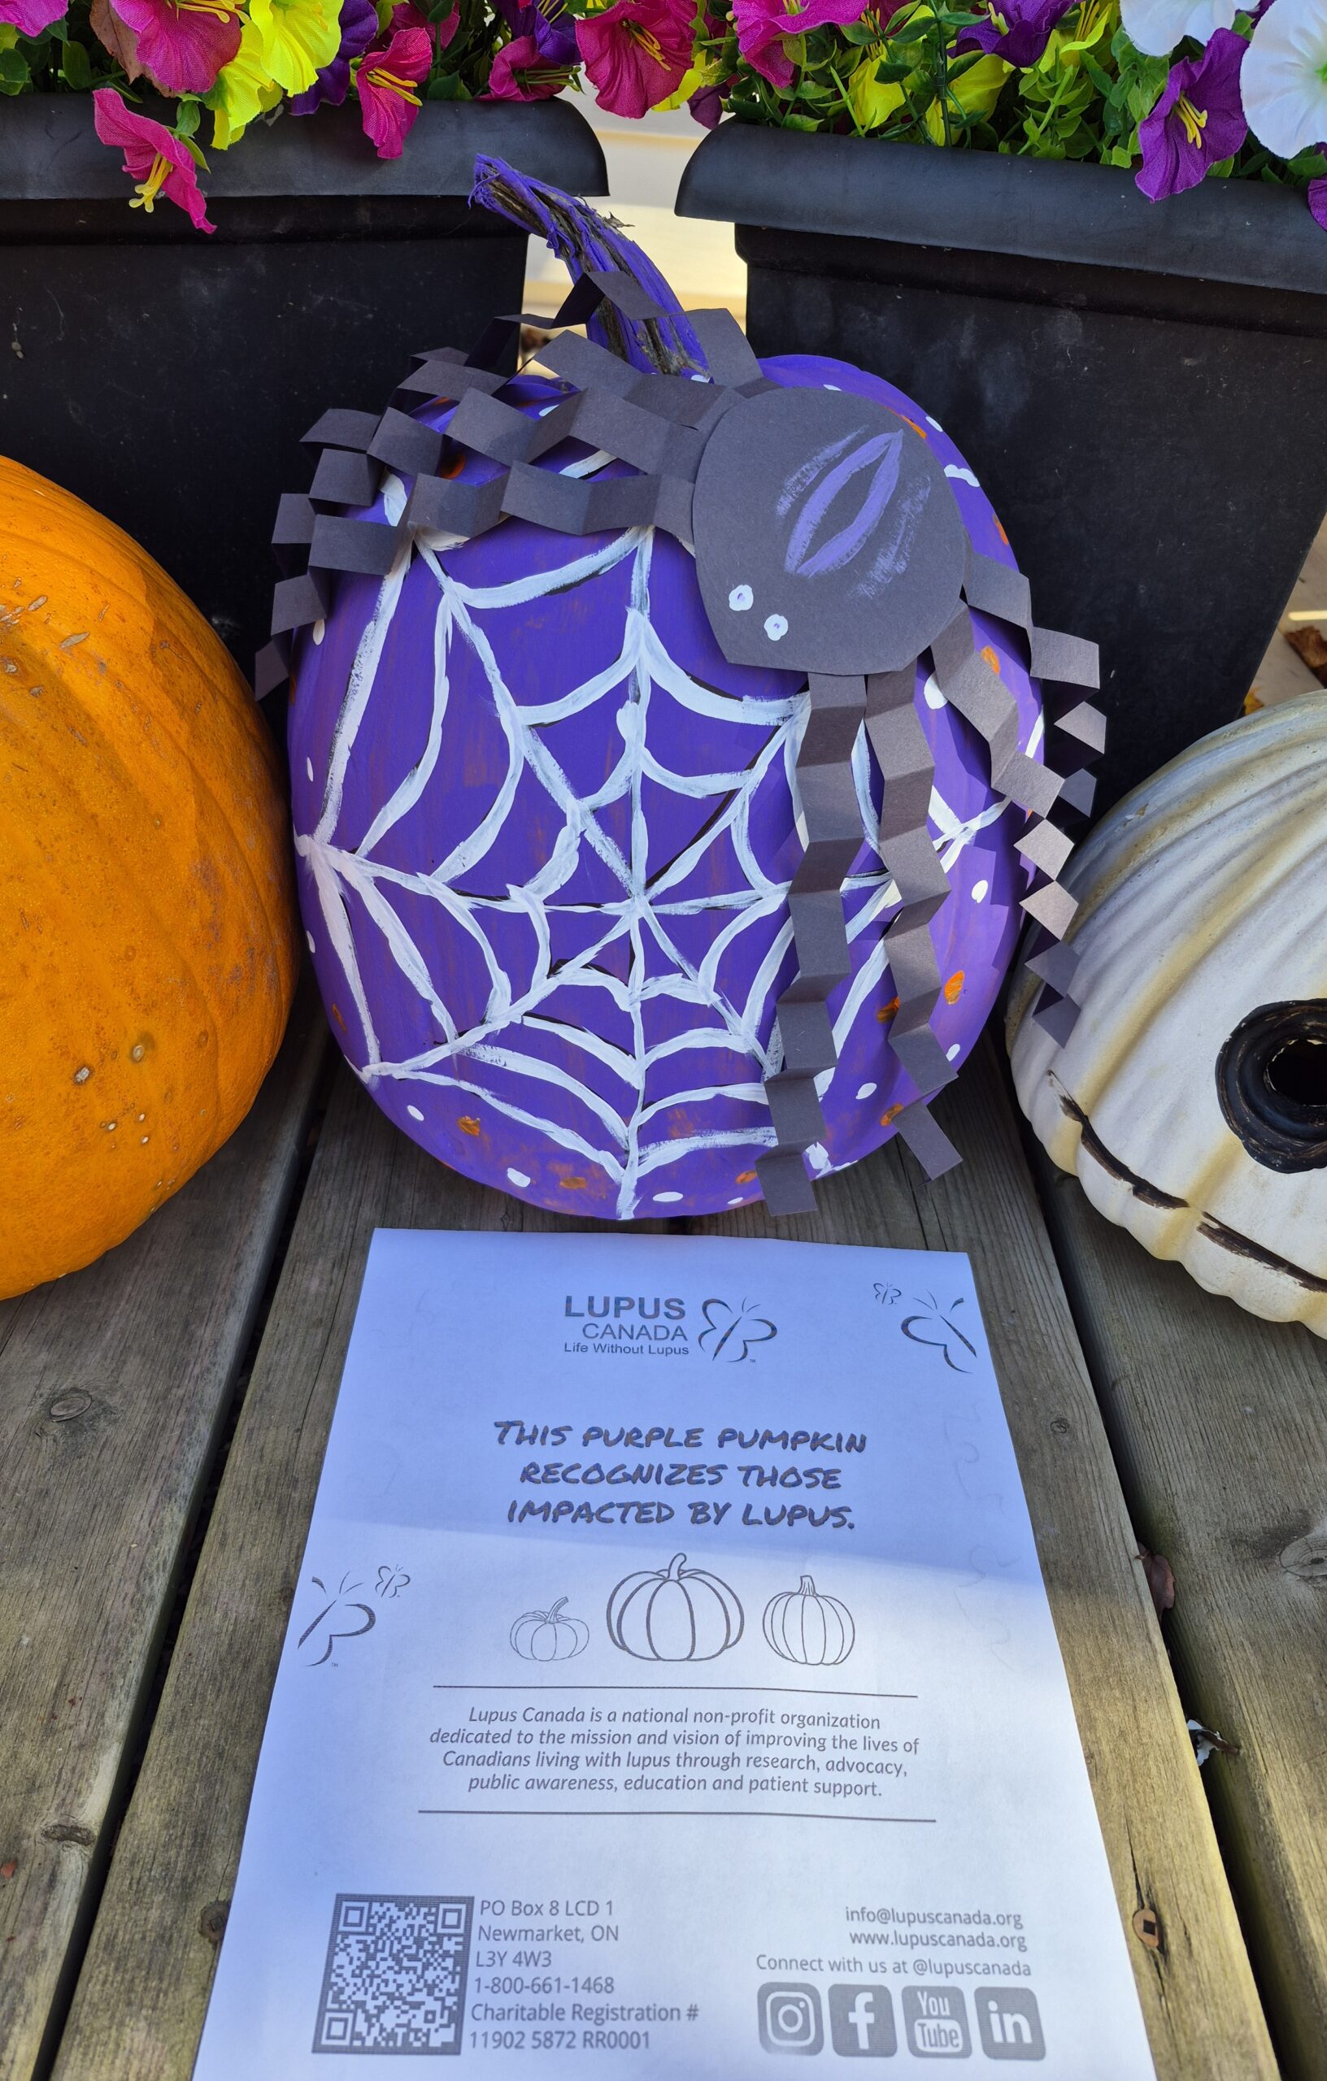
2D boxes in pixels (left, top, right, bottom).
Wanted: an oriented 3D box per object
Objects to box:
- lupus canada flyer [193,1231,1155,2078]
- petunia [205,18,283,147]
[{"bbox_3d":[0.004,0.162,0.393,0.216,0.003,0.279,3,40,-3],"label":"lupus canada flyer"},{"bbox_3d":[-0.152,-0.350,0.503,0.039,0.052,0.052,29,48,30],"label":"petunia"}]

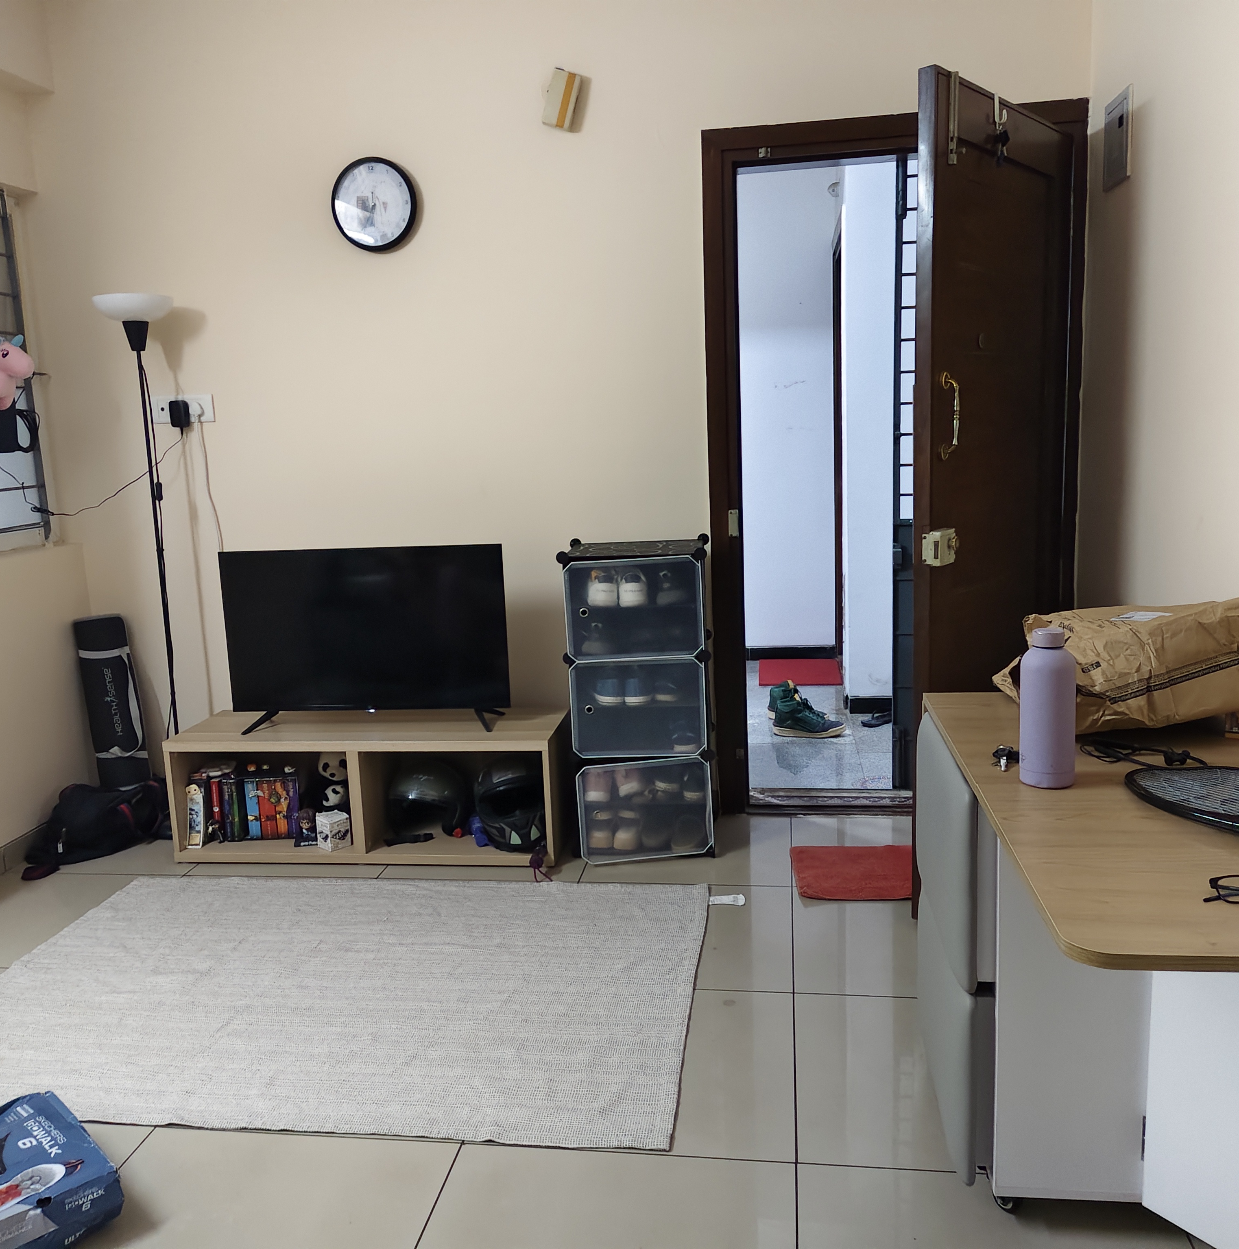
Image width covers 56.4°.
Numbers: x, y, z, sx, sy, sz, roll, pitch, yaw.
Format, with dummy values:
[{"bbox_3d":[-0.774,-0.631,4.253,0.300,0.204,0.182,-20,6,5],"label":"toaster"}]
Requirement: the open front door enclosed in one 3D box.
[{"bbox_3d":[1.018,-0.321,3.132,0.045,2.045,0.936,6,13,38],"label":"open front door"}]

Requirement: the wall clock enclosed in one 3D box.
[{"bbox_3d":[-0.763,-1.309,3.605,0.285,0.285,0.042,-1,10,8],"label":"wall clock"}]

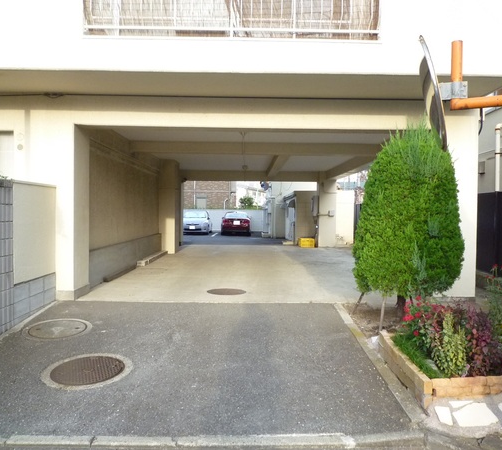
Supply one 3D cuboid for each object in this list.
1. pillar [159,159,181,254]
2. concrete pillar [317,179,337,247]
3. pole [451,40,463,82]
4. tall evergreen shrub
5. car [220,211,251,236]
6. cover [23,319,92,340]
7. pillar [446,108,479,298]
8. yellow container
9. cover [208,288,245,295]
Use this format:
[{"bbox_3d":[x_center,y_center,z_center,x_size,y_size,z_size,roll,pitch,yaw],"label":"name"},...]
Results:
[{"bbox_3d":[-2.537,-0.554,13.471,0.500,2.880,0.720,1,2,0],"label":"pillar"},{"bbox_3d":[2.998,-0.459,16.980,0.670,2.680,0.600,1,2,0],"label":"concrete pillar"},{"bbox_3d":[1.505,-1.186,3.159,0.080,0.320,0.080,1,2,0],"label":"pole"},{"bbox_3d":[1.990,-0.166,5.488,1.360,2.280,1.360,1,2,0],"label":"tall evergreen shrub"},{"bbox_3d":[-0.895,-0.134,28.413,1.800,1.450,4.750,1,2,0],"label":"car"},{"bbox_3d":[-2.314,1.230,5.210,0.760,0.030,0.760,1,6,0],"label":"cover"},{"bbox_3d":[2.992,-0.281,6.641,0.660,2.860,0.600,1,2,0],"label":"pillar"},{"bbox_3d":[2.147,0.691,16.738,0.510,0.330,0.380,0,2,-11],"label":"yellow container"},{"bbox_3d":[-0.404,1.105,7.118,0.645,0.030,0.645,1,2,0],"label":"cover"}]

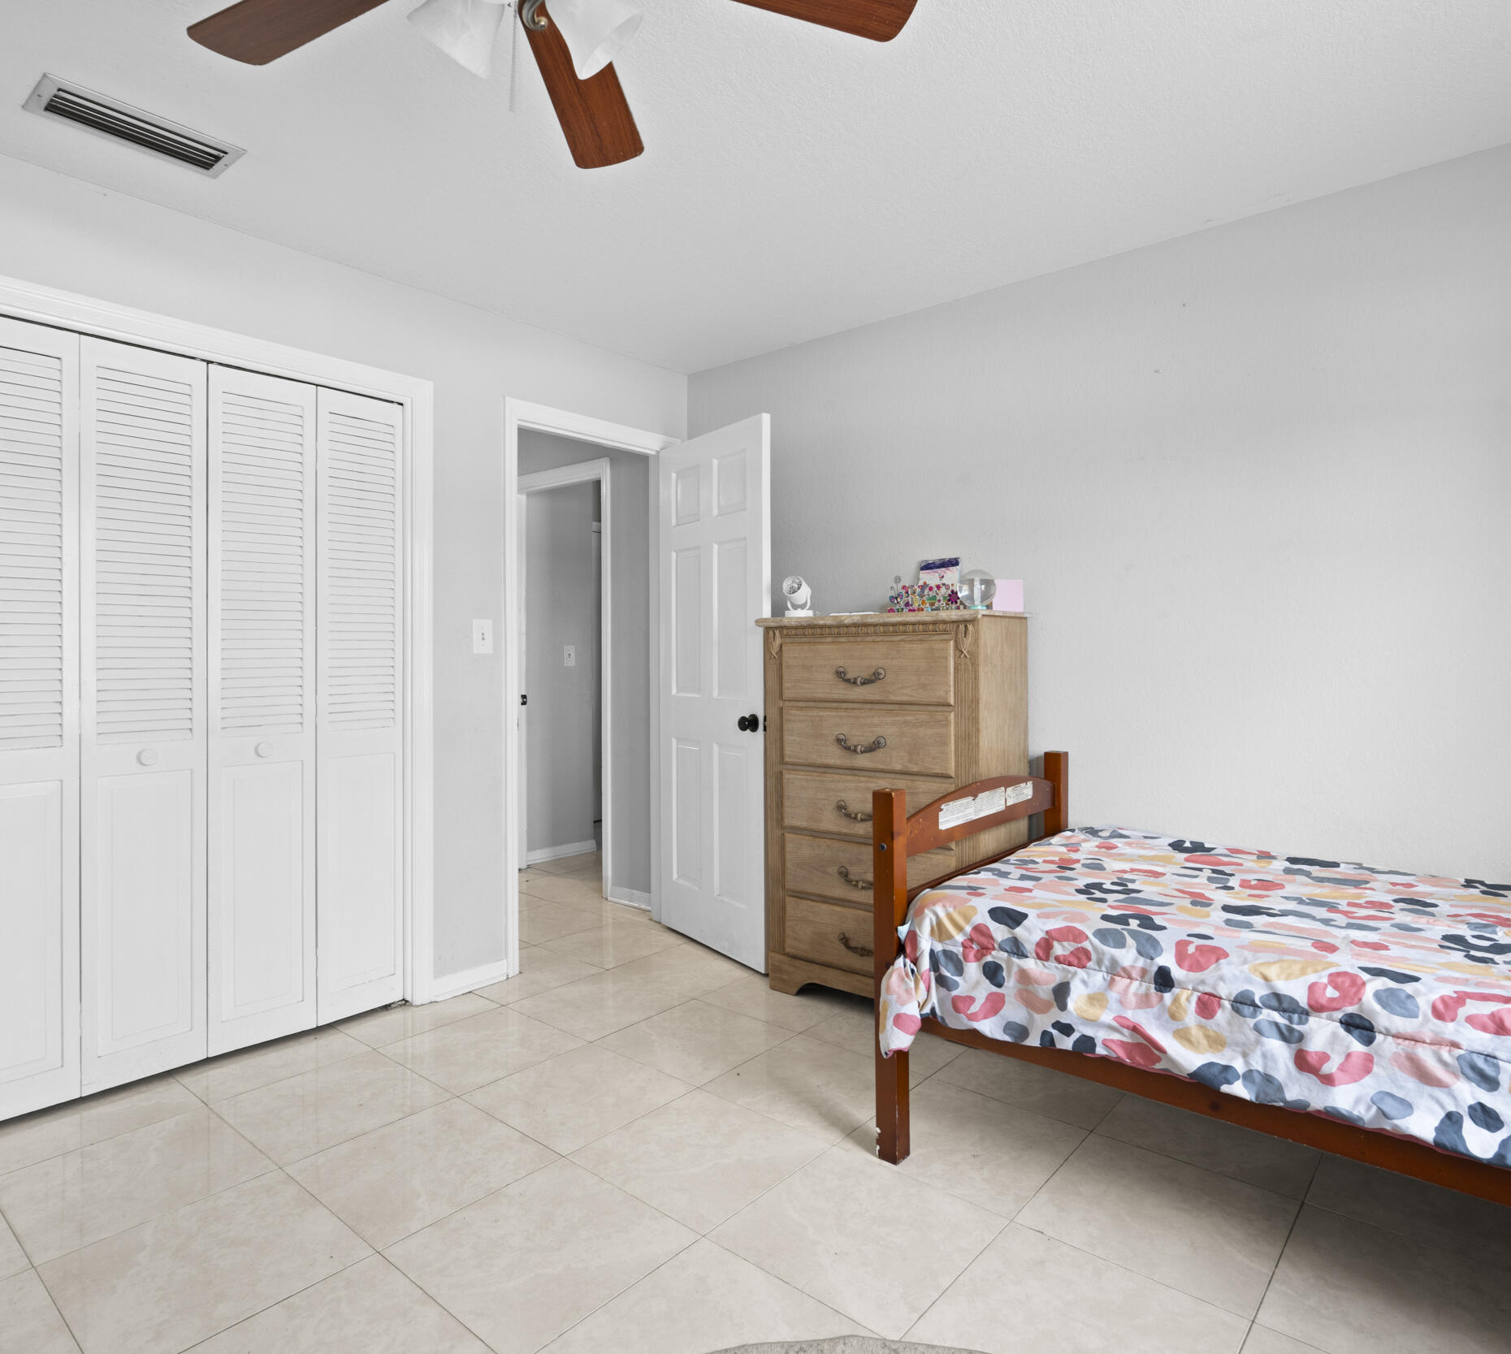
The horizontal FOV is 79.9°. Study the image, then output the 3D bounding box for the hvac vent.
[{"bbox_3d":[-1.446,-1.272,2.119,0.193,0.025,0.394,1,2,41],"label":"hvac vent"}]

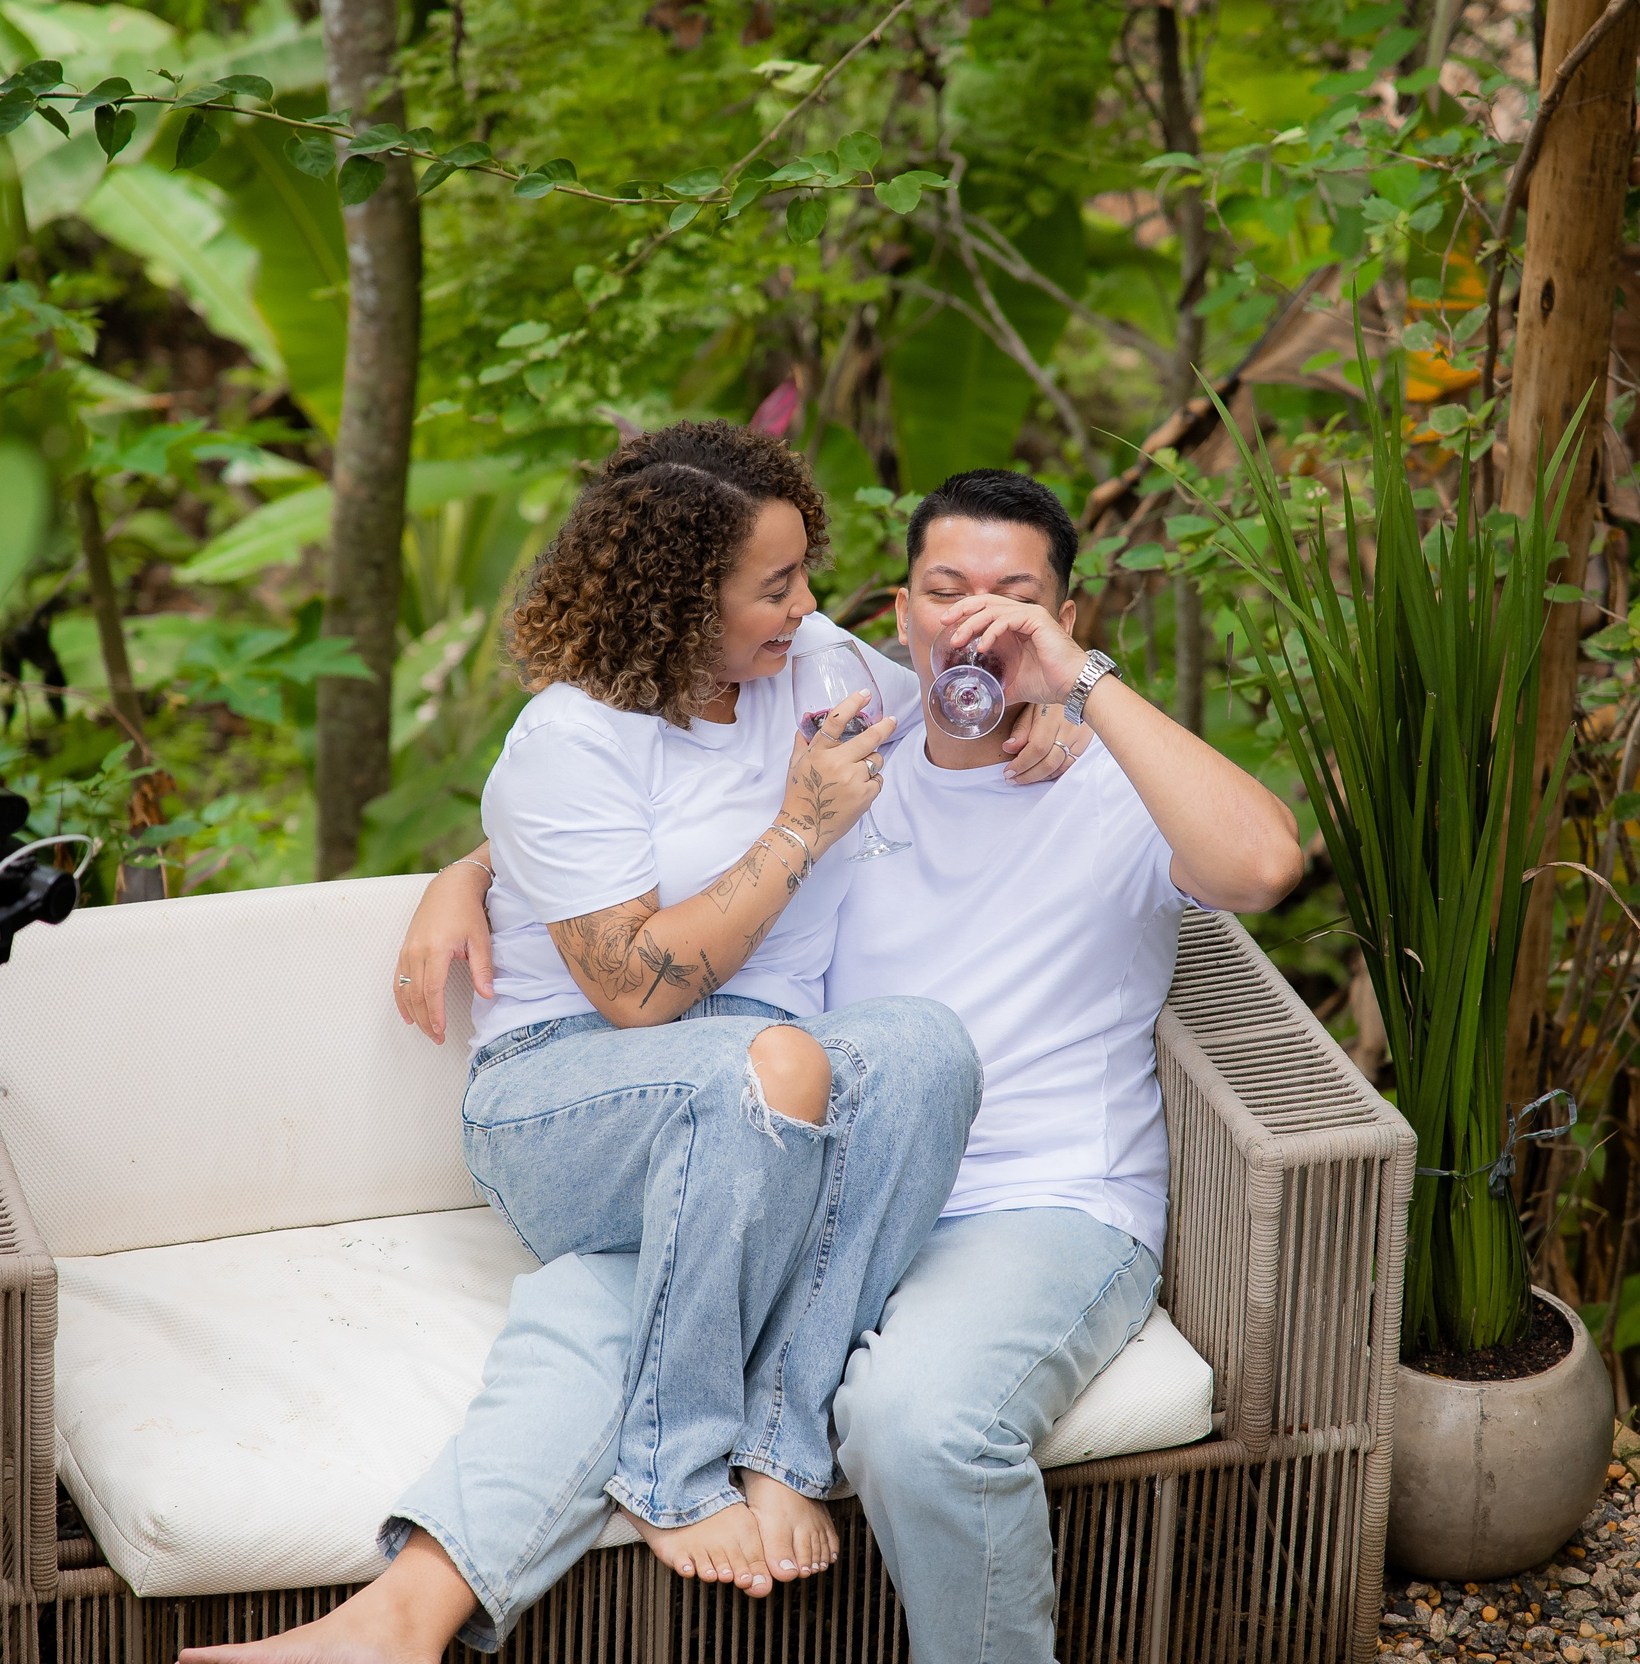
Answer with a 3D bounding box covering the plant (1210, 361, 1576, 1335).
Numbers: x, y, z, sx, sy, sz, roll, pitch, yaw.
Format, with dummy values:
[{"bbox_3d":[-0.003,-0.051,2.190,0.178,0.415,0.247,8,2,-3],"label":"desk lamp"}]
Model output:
[{"bbox_3d":[0.564,0.048,5.811,0.380,1.080,0.370,2,24,0],"label":"plant"}]

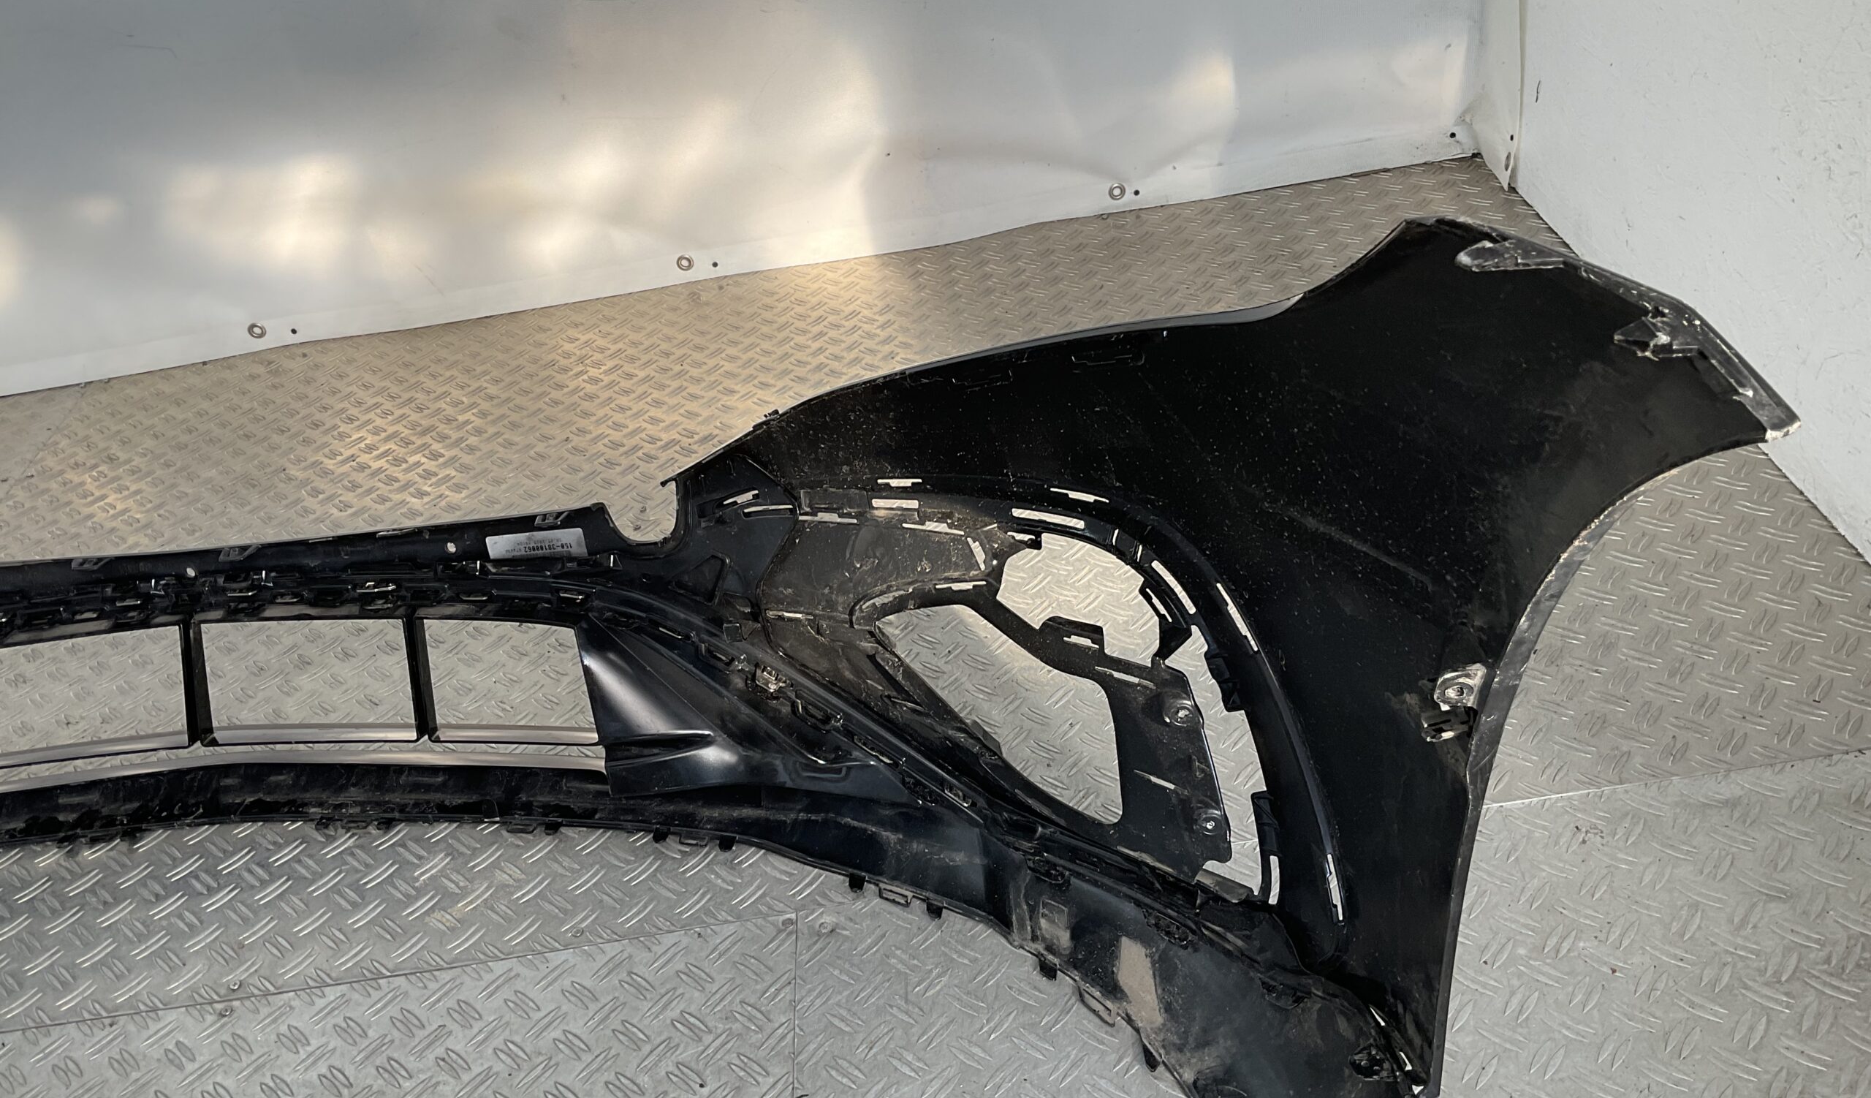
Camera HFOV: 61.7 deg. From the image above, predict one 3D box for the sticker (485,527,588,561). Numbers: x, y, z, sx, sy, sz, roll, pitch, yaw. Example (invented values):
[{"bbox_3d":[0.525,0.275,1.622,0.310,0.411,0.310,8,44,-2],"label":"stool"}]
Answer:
[{"bbox_3d":[-0.299,0.000,1.179,0.076,0.025,0.001,-5,19,8],"label":"sticker"}]

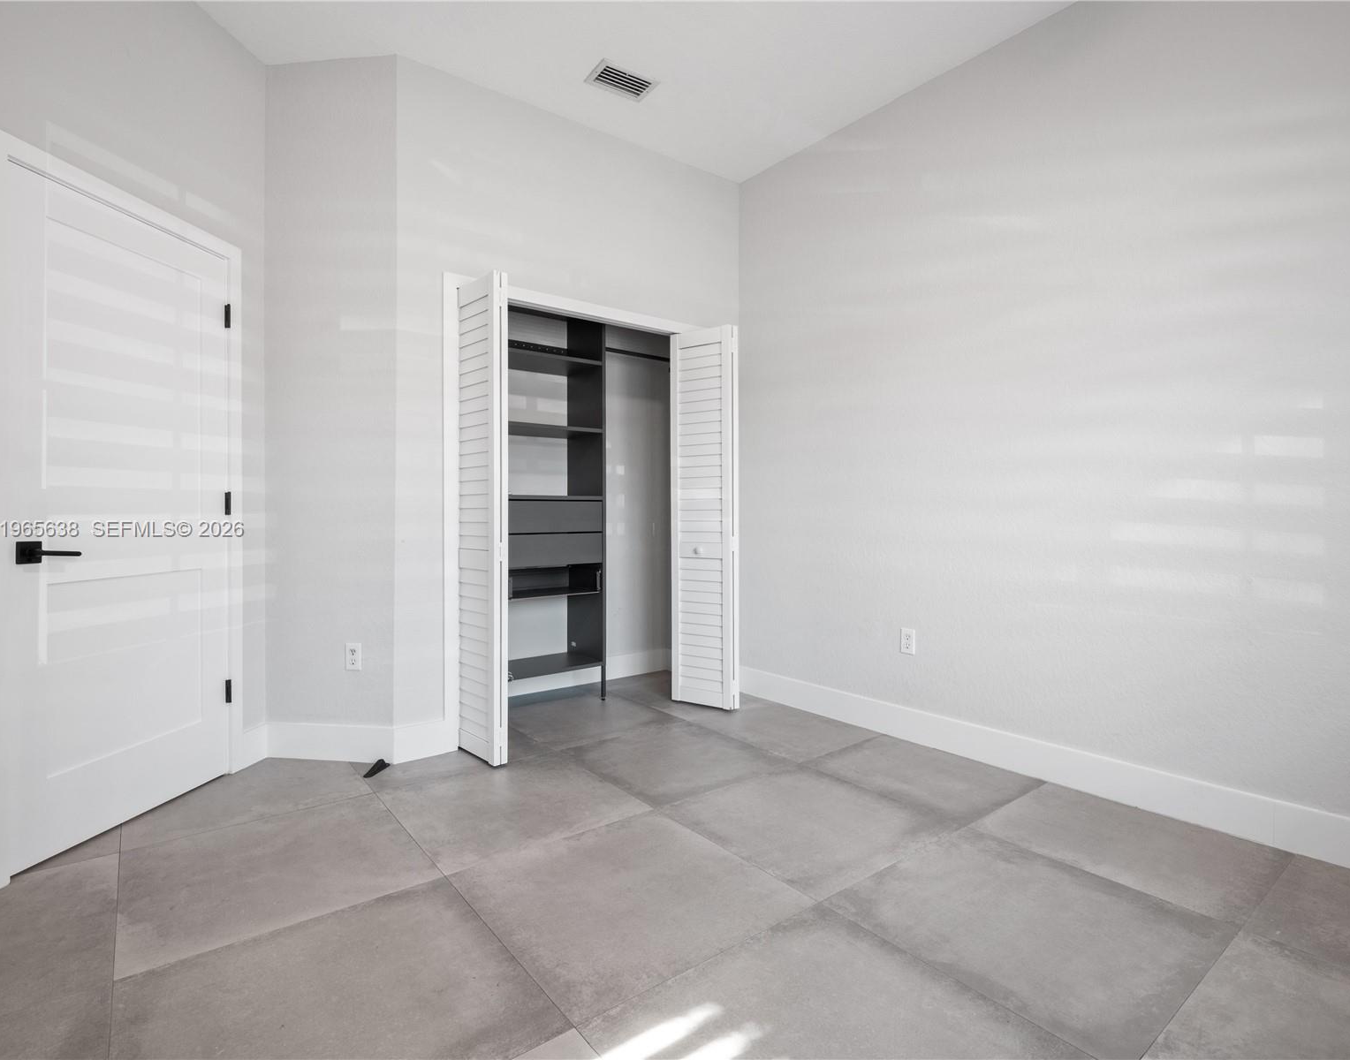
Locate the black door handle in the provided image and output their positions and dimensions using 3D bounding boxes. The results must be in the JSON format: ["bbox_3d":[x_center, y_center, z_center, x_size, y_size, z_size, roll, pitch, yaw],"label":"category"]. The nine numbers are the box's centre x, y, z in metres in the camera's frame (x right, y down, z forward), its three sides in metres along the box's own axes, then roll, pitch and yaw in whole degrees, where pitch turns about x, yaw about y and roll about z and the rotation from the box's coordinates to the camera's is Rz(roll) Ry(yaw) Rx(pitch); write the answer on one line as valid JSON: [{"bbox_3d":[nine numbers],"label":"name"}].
[{"bbox_3d":[-1.833,0.066,1.923,0.057,0.065,0.144,0,0,7],"label":"black door handle"}]

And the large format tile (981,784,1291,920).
[{"bbox_3d":[1.429,0.991,2.091,0.645,0.010,0.727,0,0,-38],"label":"large format tile"}]

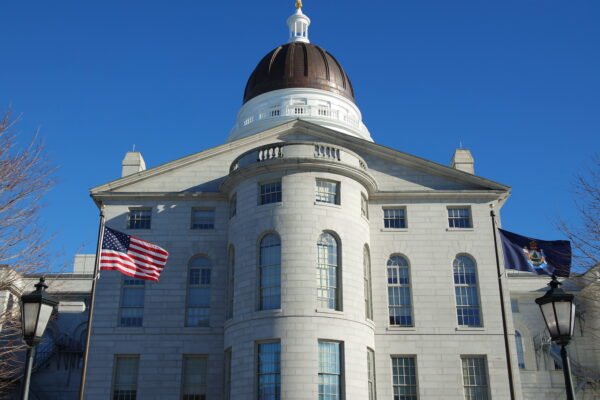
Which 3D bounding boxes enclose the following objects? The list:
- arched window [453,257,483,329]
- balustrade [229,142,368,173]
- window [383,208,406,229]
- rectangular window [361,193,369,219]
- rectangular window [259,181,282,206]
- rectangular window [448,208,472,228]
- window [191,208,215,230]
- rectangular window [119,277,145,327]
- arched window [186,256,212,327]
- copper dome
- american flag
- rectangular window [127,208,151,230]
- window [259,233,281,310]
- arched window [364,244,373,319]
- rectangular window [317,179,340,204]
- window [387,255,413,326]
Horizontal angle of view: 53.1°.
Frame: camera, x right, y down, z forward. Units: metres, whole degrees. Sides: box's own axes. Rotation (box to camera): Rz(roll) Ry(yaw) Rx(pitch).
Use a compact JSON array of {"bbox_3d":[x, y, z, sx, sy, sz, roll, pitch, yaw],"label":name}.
[{"bbox_3d":[10.077,5.429,36.225,1.548,4.521,0.300,0,-22,0],"label":"arched window"},{"bbox_3d":[-0.031,-1.875,36.249,8.680,1.106,4.879,0,-22,0],"label":"balustrade"},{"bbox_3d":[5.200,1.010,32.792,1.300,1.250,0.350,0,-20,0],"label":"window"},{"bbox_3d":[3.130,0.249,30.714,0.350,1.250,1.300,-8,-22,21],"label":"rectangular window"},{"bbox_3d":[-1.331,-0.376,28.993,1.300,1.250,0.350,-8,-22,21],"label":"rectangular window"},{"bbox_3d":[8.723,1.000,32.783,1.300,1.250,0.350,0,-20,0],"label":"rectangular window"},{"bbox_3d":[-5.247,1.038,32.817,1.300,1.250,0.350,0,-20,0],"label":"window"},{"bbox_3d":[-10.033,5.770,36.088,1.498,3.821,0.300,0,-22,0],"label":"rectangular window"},{"bbox_3d":[-6.036,5.467,36.209,1.496,4.475,0.300,0,-22,0],"label":"arched window"},{"bbox_3d":[-0.060,-14.423,74.034,13.600,9.200,13.600,0,-20,0],"label":"copper dome"},{"bbox_3d":[-6.164,1.994,22.358,2.533,2.131,0.400,0,-22,0],"label":"american flag"},{"bbox_3d":[-10.078,1.234,37.902,1.495,1.473,0.300,0,-22,0],"label":"rectangular window"},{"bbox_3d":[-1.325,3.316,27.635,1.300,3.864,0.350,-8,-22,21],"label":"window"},{"bbox_3d":[3.741,4.640,34.147,0.300,4.492,1.509,-8,-23,19],"label":"arched window"},{"bbox_3d":[1.570,-0.394,33.721,1.435,1.533,0.300,9,-24,-22],"label":"rectangular window"},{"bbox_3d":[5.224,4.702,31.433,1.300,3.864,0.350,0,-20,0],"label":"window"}]

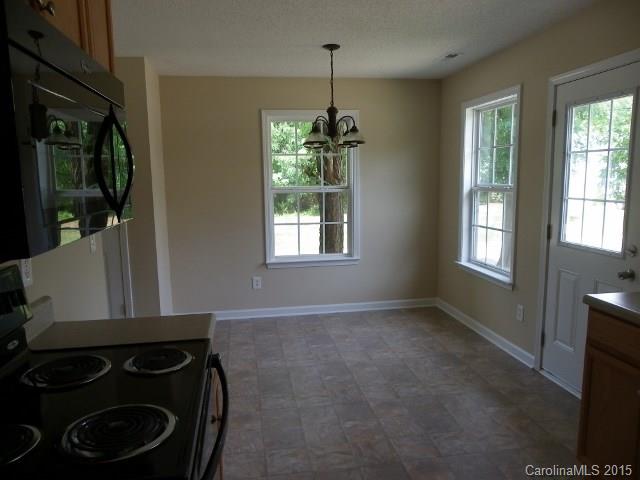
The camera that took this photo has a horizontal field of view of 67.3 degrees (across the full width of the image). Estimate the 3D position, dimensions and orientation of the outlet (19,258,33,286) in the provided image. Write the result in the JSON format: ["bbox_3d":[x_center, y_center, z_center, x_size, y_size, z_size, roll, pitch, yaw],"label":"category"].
[{"bbox_3d":[-1.031,0.103,1.696,0.010,0.116,0.076,-2,8,-9],"label":"outlet"}]

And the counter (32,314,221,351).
[{"bbox_3d":[-0.713,0.352,1.757,0.635,0.040,0.318,-2,8,-9],"label":"counter"}]

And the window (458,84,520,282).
[{"bbox_3d":[1.494,-0.461,4.227,0.110,1.577,0.975,-2,8,-9],"label":"window"}]

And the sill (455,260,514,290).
[{"bbox_3d":[1.491,0.309,4.333,0.110,0.063,1.010,-2,8,-9],"label":"sill"}]

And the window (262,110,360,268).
[{"bbox_3d":[-0.077,-0.527,5.028,0.995,1.602,0.110,-2,8,-9],"label":"window"}]

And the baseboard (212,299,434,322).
[{"bbox_3d":[-0.037,0.751,5.155,2.748,0.091,0.015,-2,8,-9],"label":"baseboard"}]

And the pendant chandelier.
[{"bbox_3d":[0.109,-1.093,3.709,0.490,0.761,0.490,-2,8,-9],"label":"pendant chandelier"}]

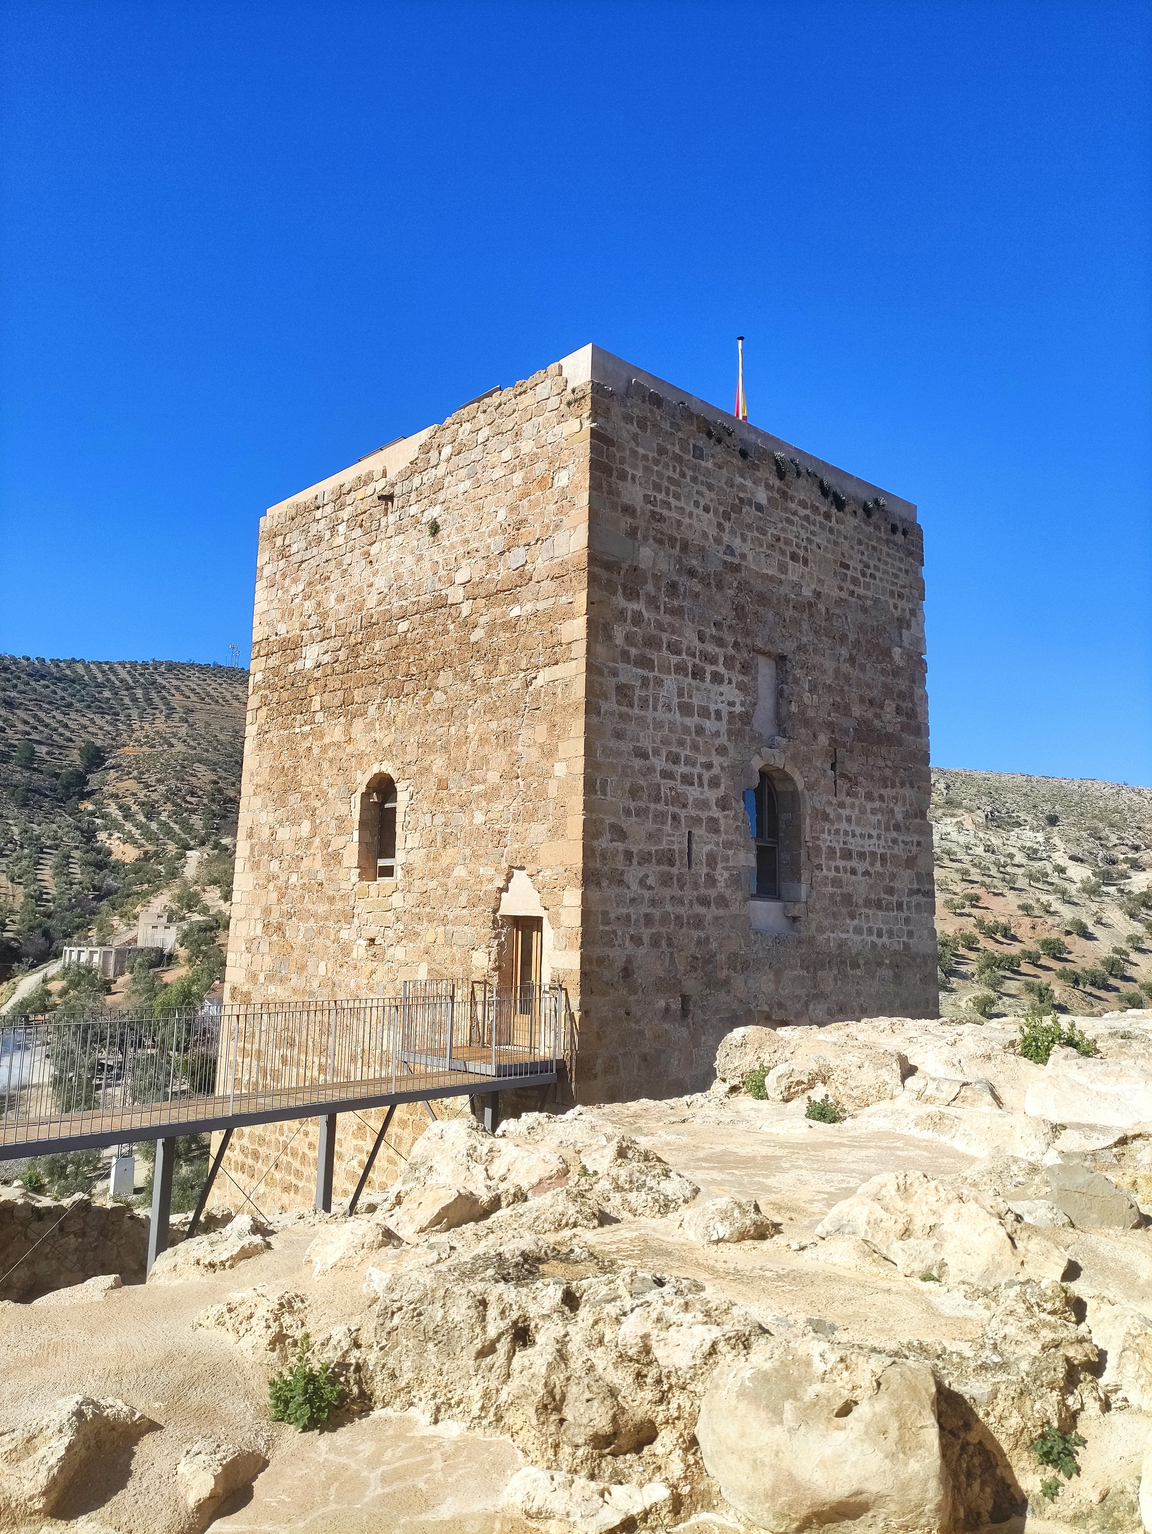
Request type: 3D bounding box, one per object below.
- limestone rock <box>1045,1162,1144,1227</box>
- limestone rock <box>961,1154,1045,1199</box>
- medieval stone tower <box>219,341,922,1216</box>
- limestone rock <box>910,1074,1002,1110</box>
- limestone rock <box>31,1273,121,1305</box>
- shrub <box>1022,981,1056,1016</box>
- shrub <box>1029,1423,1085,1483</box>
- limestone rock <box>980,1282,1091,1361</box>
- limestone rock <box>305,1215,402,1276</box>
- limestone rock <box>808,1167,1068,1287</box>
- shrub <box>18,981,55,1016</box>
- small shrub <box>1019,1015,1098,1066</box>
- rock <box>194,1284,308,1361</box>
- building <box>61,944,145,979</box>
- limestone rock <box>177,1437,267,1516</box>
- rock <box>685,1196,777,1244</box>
[{"bbox_3d":[3.379,2.796,7.242,0.634,0.400,0.500,-3,-11,24],"label":"limestone rock"},{"bbox_3d":[3.195,3.066,8.300,0.595,0.296,0.500,-2,-10,20],"label":"limestone rock"},{"bbox_3d":[0.050,1.543,24.363,10.233,14.865,10.895,10,-13,-43],"label":"medieval stone tower"},{"bbox_3d":[3.976,3.403,11.600,0.914,0.336,0.600,-2,-10,18],"label":"limestone rock"},{"bbox_3d":[-4.227,4.429,9.400,0.717,0.171,0.500,5,-10,-22],"label":"limestone rock"},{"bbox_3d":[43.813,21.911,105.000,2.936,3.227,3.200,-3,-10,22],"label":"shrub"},{"bbox_3d":[1.734,2.475,3.995,0.194,0.220,0.180,-3,-10,22],"label":"shrub"},{"bbox_3d":[2.101,2.522,5.053,0.486,0.310,0.450,-3,-10,21],"label":"limestone rock"},{"bbox_3d":[-1.862,4.008,9.300,0.800,0.441,0.550,3,-10,-10],"label":"limestone rock"},{"bbox_3d":[2.150,2.727,6.540,1.469,0.550,1.050,-2,-10,17],"label":"limestone rock"},{"bbox_3d":[-39.842,17.111,82.000,2.448,2.520,2.700,6,-11,-25],"label":"shrub"},{"bbox_3d":[4.660,2.649,10.721,0.765,0.490,0.620,-3,-11,23],"label":"small shrub"},{"bbox_3d":[-1.781,3.042,6.068,0.623,0.340,0.600,4,-10,-15],"label":"rock"},{"bbox_3d":[-70.409,28.867,165.282,10.500,4.900,7.000,-2,-10,17],"label":"building"},{"bbox_3d":[-1.402,2.814,4.400,0.327,0.212,0.360,2,-10,-5],"label":"limestone rock"},{"bbox_3d":[1.022,3.025,7.400,0.618,0.254,0.500,0,-10,8],"label":"rock"}]

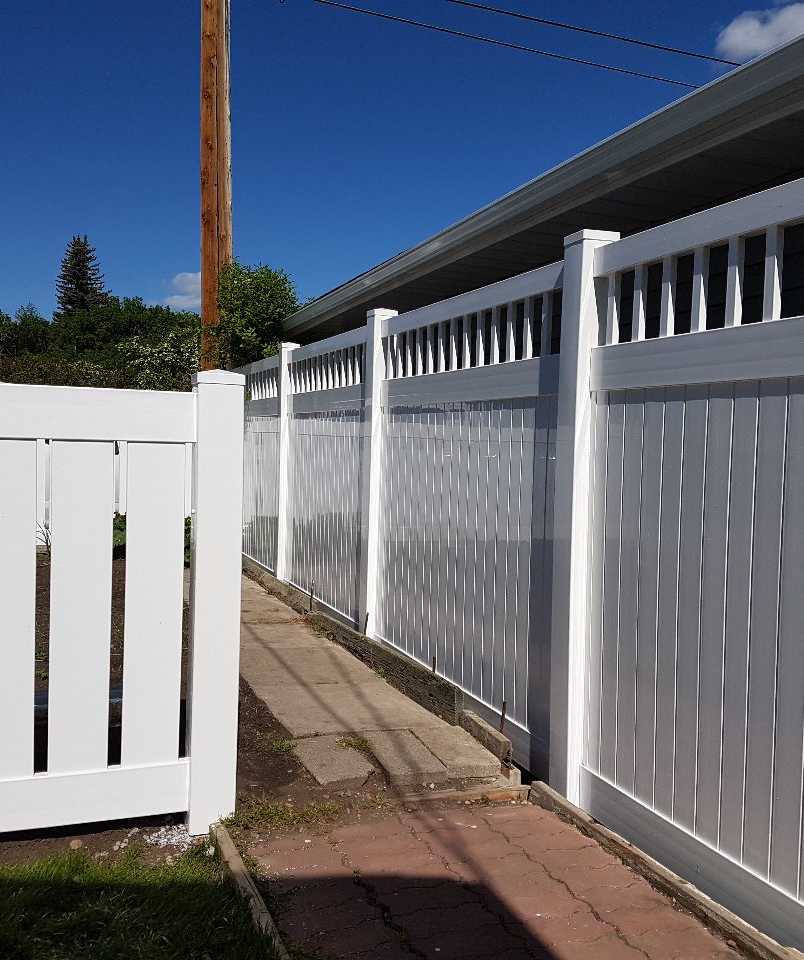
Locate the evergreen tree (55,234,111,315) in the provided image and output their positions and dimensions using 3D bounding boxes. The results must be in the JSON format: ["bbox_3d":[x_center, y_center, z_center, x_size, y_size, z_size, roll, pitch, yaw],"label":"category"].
[{"bbox_3d":[-18.818,-8.040,56.287,4.600,12.480,4.600,0,3,-19],"label":"evergreen tree"}]

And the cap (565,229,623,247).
[{"bbox_3d":[0.627,-0.804,3.183,0.133,0.042,0.133,0,3,-20],"label":"cap"}]

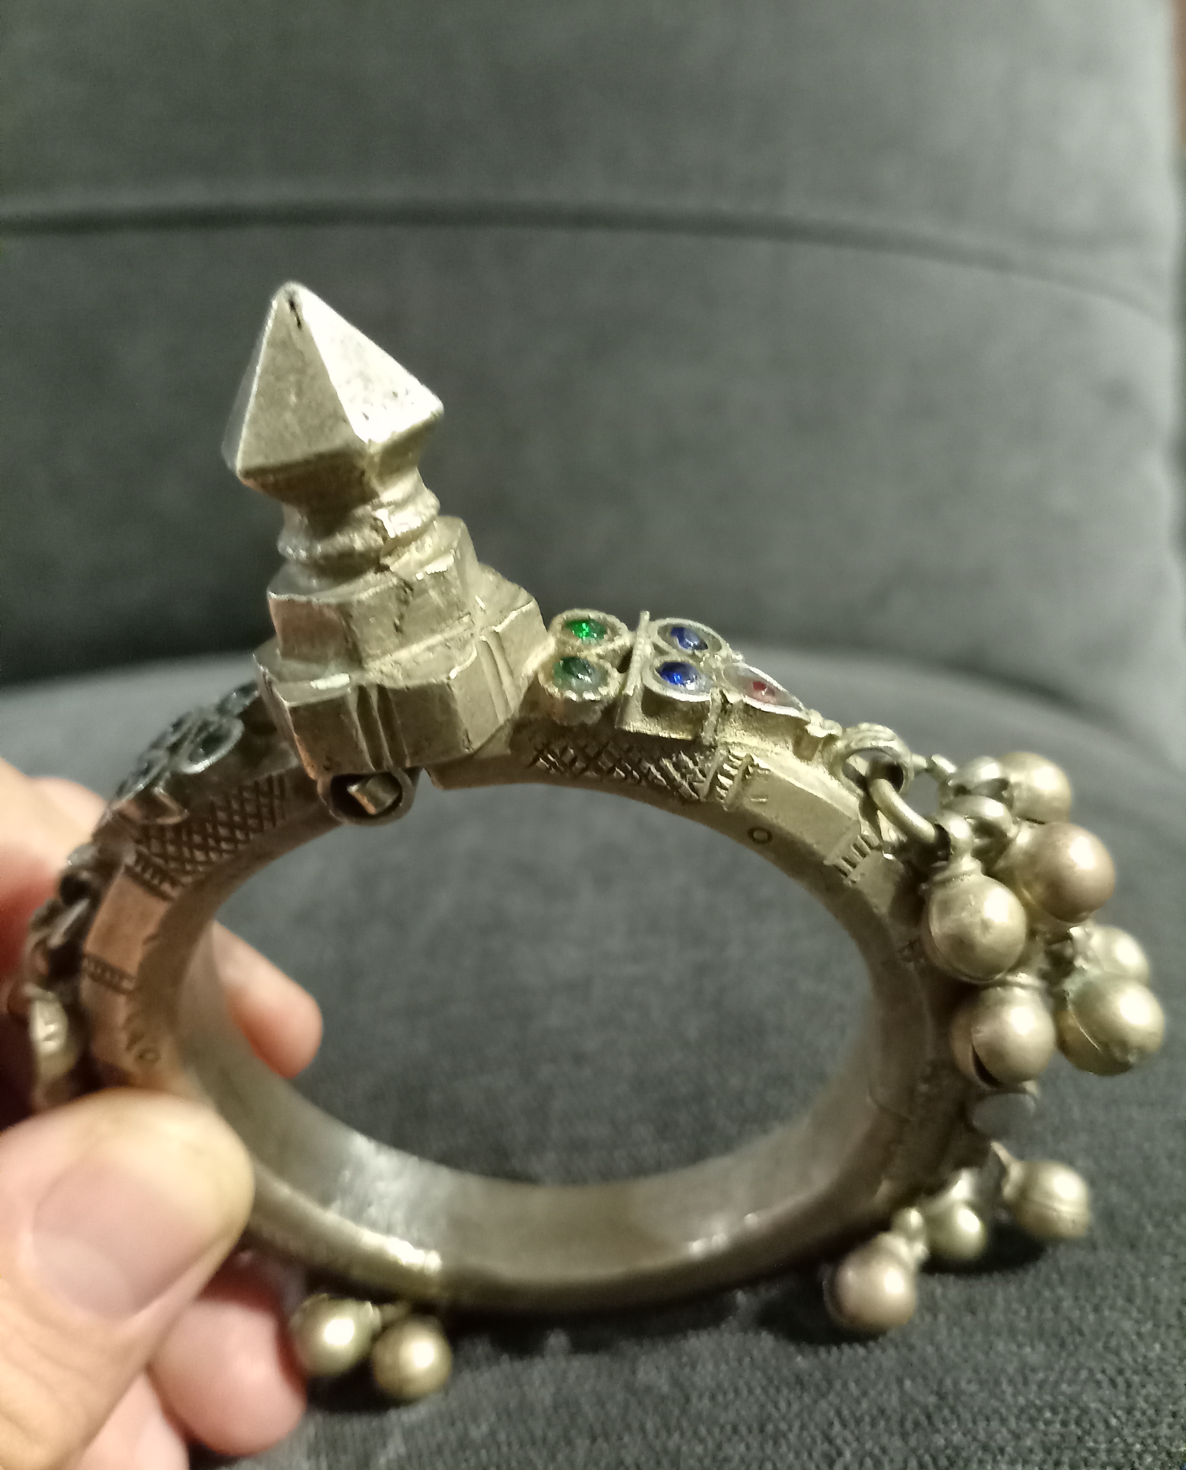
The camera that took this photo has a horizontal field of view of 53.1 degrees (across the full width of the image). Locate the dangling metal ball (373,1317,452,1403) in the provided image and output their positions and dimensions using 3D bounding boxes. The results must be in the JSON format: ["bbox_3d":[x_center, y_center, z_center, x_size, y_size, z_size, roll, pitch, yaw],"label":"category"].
[{"bbox_3d":[-0.020,0.067,0.128,0.009,0.009,0.009,0,24,0],"label":"dangling metal ball"}]

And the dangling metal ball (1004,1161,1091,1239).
[{"bbox_3d":[0.057,0.058,0.147,0.010,0.010,0.010,0,28,0],"label":"dangling metal ball"}]

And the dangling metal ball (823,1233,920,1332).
[{"bbox_3d":[0.027,0.054,0.116,0.009,0.009,0.009,0,24,0],"label":"dangling metal ball"}]

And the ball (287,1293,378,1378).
[{"bbox_3d":[-0.033,0.076,0.150,0.010,0.010,0.010,0,28,0],"label":"ball"}]

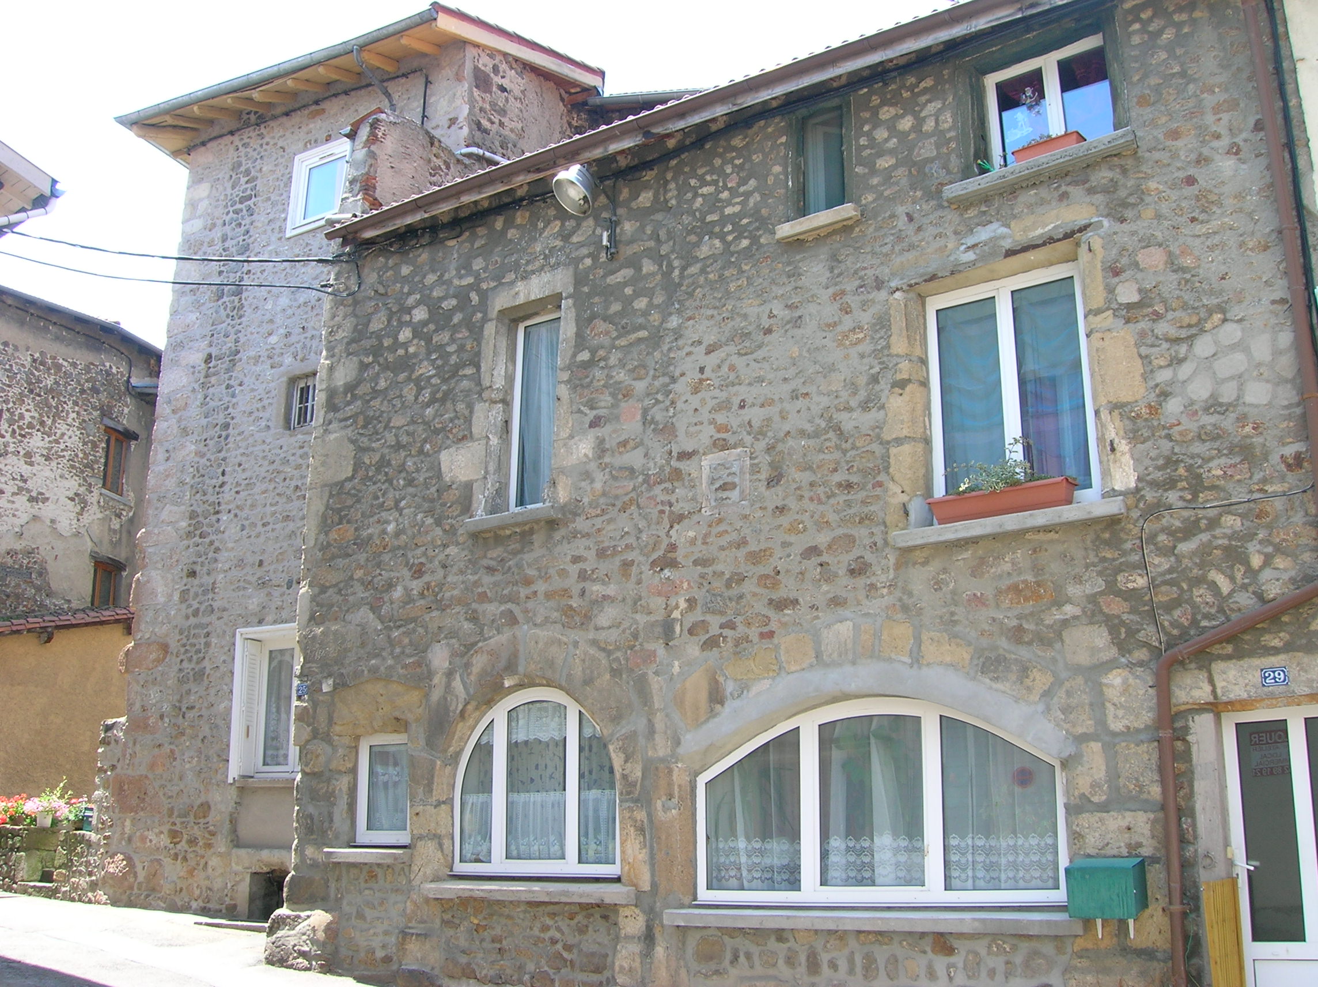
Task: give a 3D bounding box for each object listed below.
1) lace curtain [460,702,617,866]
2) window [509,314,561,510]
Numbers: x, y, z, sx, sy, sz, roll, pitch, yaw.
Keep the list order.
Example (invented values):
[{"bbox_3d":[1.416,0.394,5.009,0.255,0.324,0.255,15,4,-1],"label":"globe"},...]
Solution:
[{"bbox_3d":[-1.096,2.560,11.503,1.800,1.380,0.080,-11,-20,33],"label":"lace curtain"},{"bbox_3d":[-1.071,-0.817,12.602,0.840,1.960,0.090,-11,-20,33],"label":"window"}]

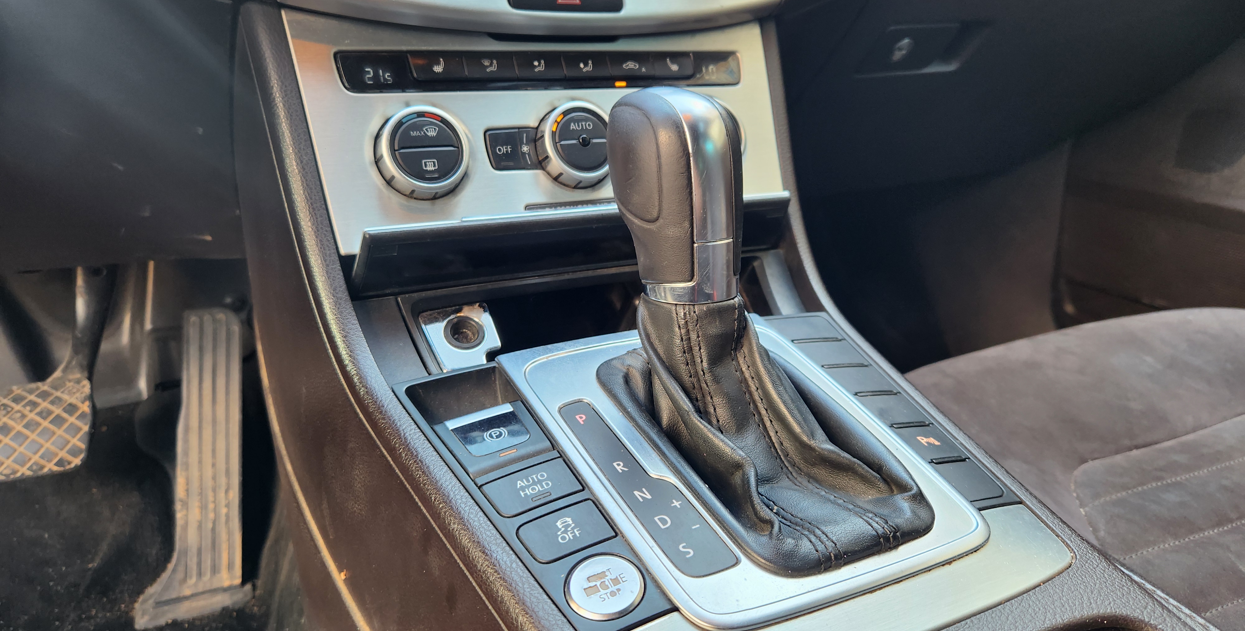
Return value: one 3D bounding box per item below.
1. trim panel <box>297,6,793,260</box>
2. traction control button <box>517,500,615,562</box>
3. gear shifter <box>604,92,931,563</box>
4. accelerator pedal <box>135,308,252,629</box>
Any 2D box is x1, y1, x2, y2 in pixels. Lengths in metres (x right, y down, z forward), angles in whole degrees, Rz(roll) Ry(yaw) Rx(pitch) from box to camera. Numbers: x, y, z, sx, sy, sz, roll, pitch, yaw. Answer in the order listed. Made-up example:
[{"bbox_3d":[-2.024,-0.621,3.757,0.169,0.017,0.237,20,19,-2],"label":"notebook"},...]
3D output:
[{"bbox_3d":[-0.024,-0.097,0.411,0.256,0.113,0.022,-9,-7,-26],"label":"trim panel"},{"bbox_3d":[-0.019,0.073,0.272,0.029,0.009,0.019,-13,35,-24],"label":"traction control button"},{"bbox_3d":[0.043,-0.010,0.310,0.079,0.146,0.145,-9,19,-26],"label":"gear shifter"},{"bbox_3d":[-0.342,0.115,0.681,0.078,0.240,0.045,2,-16,-24],"label":"accelerator pedal"}]

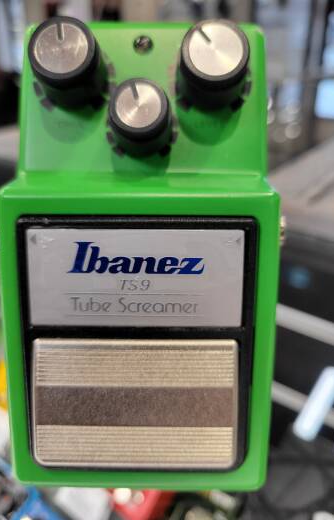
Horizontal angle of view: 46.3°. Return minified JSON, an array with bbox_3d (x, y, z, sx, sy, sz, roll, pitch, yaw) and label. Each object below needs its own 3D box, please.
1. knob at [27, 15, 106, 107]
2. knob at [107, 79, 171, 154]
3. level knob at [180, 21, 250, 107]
[{"bbox_3d":[-0.026,-0.052,0.104,0.017,0.017,0.013,-3,-5,0],"label":"knob"},{"bbox_3d":[-0.006,-0.037,0.102,0.015,0.015,0.013,-10,-5,-1],"label":"knob"},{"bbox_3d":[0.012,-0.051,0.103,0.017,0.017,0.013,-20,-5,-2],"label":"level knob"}]

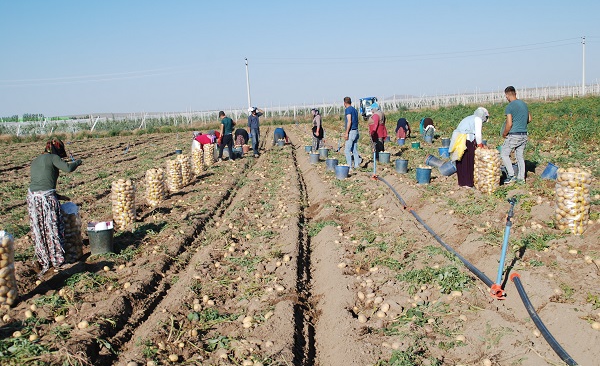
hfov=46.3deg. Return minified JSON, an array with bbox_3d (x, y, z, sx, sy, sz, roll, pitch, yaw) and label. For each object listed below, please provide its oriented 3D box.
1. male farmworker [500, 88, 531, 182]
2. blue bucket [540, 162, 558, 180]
[{"bbox_3d":[3.790,-0.833,12.300,0.520,1.690,0.450,-5,7,-25],"label":"male farmworker"},{"bbox_3d":[4.476,-0.196,12.500,0.290,0.285,0.290,27,-18,9],"label":"blue bucket"}]

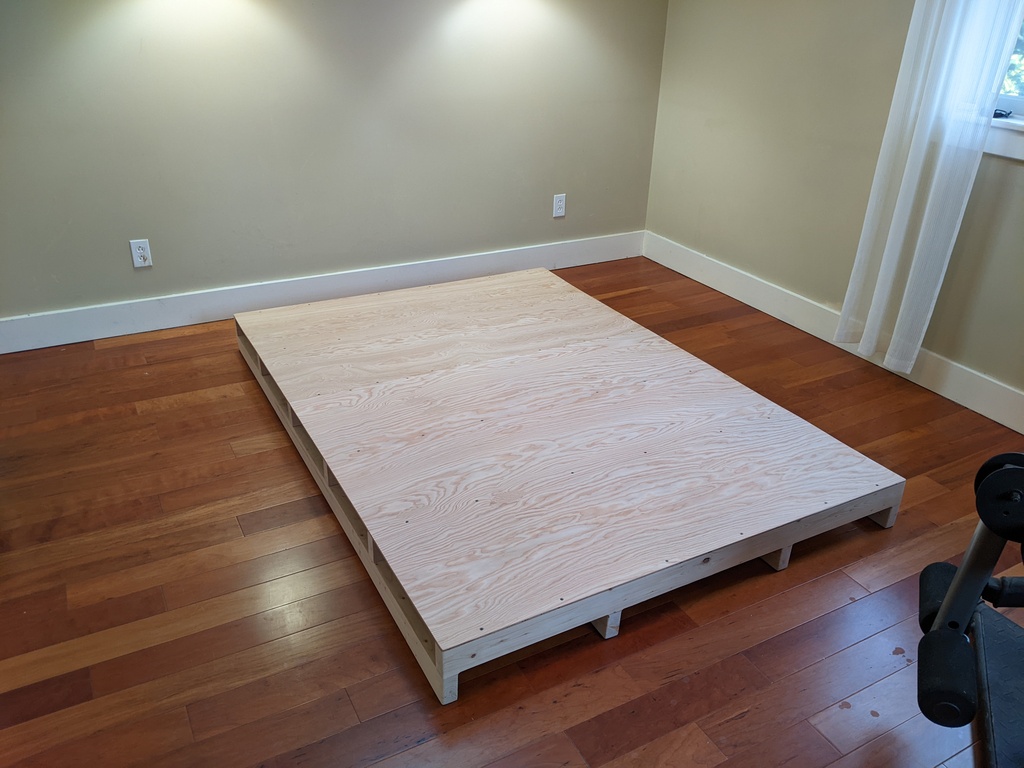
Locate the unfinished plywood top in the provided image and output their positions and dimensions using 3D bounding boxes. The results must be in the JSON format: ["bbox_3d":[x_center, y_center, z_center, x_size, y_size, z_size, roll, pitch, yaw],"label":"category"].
[{"bbox_3d":[0.000,0.065,2.844,1.475,0.165,2.083,-12,30,-26],"label":"unfinished plywood top"}]

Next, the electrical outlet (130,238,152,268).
[{"bbox_3d":[-1.566,-0.549,3.373,0.071,0.116,0.009,-13,30,-26],"label":"electrical outlet"}]

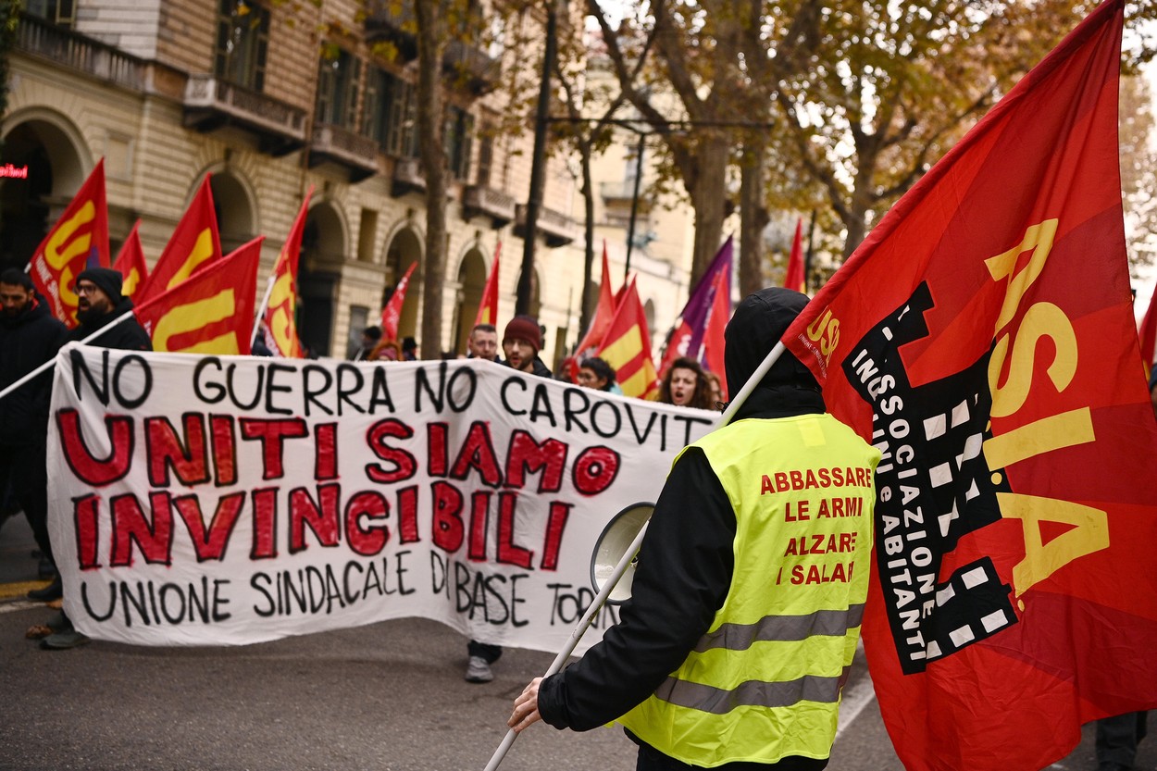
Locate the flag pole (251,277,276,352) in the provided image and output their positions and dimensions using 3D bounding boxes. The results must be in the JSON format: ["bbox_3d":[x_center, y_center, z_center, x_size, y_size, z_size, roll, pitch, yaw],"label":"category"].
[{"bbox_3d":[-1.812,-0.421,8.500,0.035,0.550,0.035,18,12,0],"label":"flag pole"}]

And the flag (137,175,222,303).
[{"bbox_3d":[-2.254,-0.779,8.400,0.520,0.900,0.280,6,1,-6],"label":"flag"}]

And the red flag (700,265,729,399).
[{"bbox_3d":[0.828,-0.301,8.900,0.260,0.860,0.160,5,1,11],"label":"red flag"}]

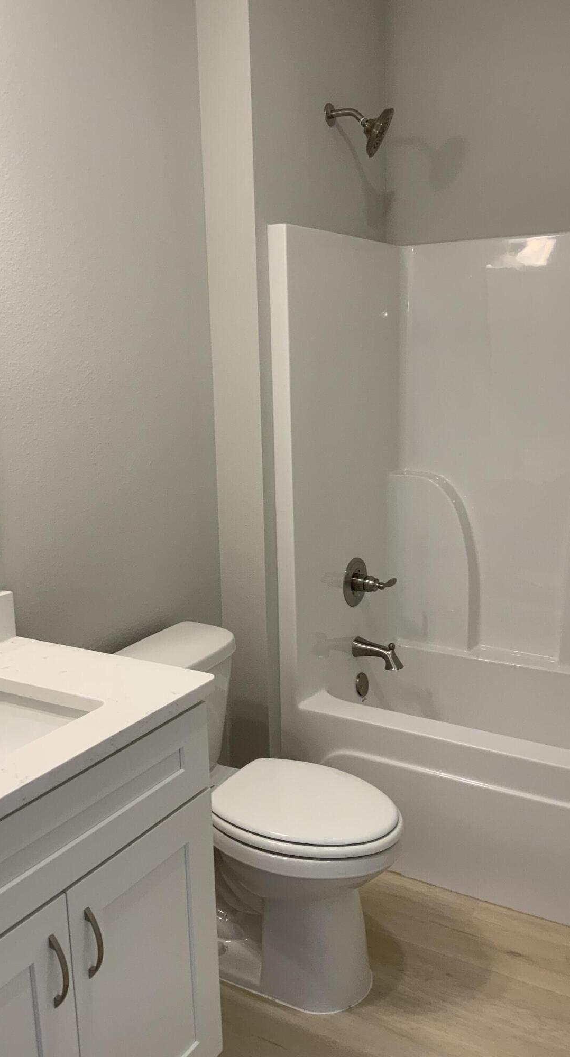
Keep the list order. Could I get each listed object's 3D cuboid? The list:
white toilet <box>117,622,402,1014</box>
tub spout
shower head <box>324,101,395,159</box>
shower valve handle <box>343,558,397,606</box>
[{"bbox_3d":[-0.066,0.709,2.194,0.755,0.772,0.430,5,13,31],"label":"white toilet"},{"bbox_3d":[0.307,0.411,2.892,0.170,0.089,0.062,5,13,31],"label":"tub spout"},{"bbox_3d":[0.229,-1.190,2.641,0.208,0.169,0.140,5,13,31],"label":"shower head"},{"bbox_3d":[0.287,0.179,2.865,0.127,0.164,0.164,5,13,31],"label":"shower valve handle"}]

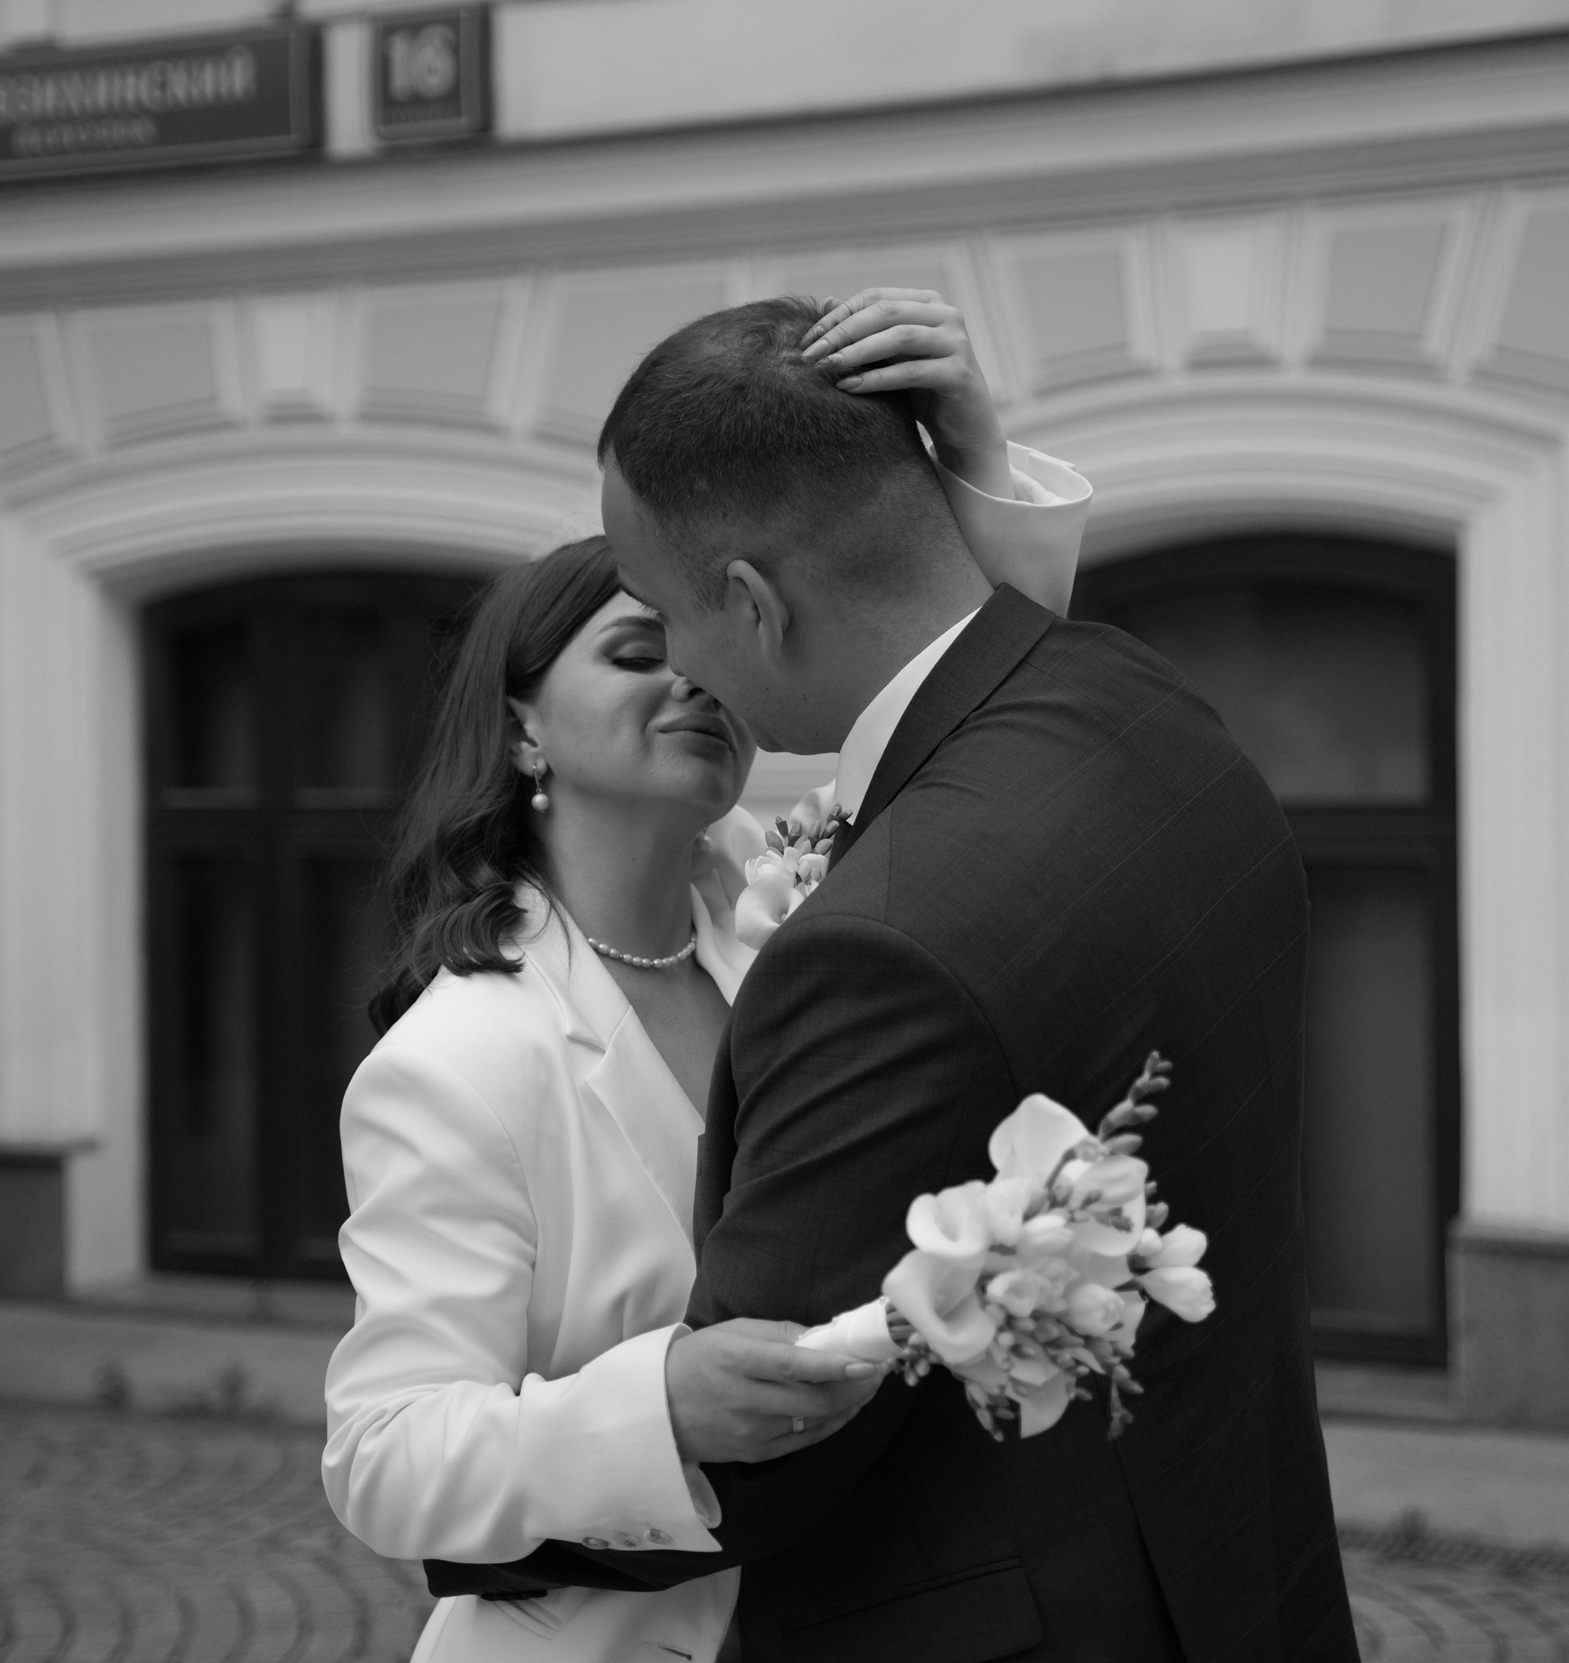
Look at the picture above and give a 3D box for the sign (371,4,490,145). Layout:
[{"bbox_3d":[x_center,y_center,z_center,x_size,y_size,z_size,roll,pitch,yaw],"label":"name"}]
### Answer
[{"bbox_3d":[-0.859,-1.842,8.623,0.316,0.300,0.050,0,1,28],"label":"sign"}]

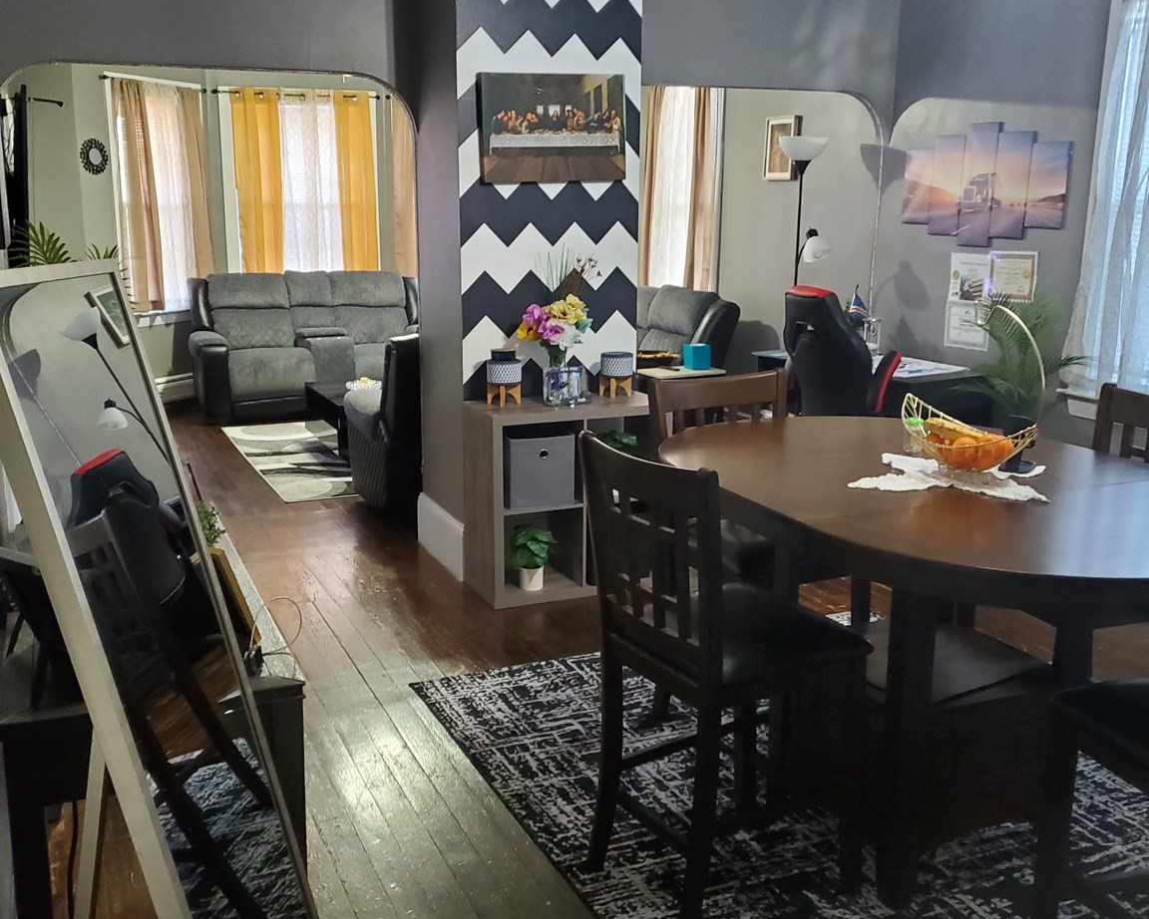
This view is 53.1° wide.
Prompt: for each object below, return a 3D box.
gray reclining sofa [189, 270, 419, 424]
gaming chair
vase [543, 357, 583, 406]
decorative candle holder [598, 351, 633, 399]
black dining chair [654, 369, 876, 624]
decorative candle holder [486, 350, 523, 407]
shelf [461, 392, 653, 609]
[{"bbox_3d":[-1.873,-0.906,8.554,1.851,0.985,0.965,-5,14,-23],"label":"gray reclining sofa"},{"bbox_3d":[1.187,-0.168,5.102,0.637,1.194,0.617,-9,17,-36],"label":"gaming chair"},{"bbox_3d":[-0.060,-0.318,4.557,0.149,0.189,0.134,-5,14,-23],"label":"vase"},{"bbox_3d":[0.175,-0.348,4.729,0.136,0.173,0.136,1,13,0],"label":"decorative candle holder"},{"bbox_3d":[0.531,0.312,3.344,0.463,1.055,0.517,-6,15,-24],"label":"black dining chair"},{"bbox_3d":[-0.277,-0.326,4.541,0.137,0.209,0.137,1,13,0],"label":"decorative candle holder"},{"bbox_3d":[-0.028,0.144,4.670,0.757,0.761,0.353,-5,14,-23],"label":"shelf"}]

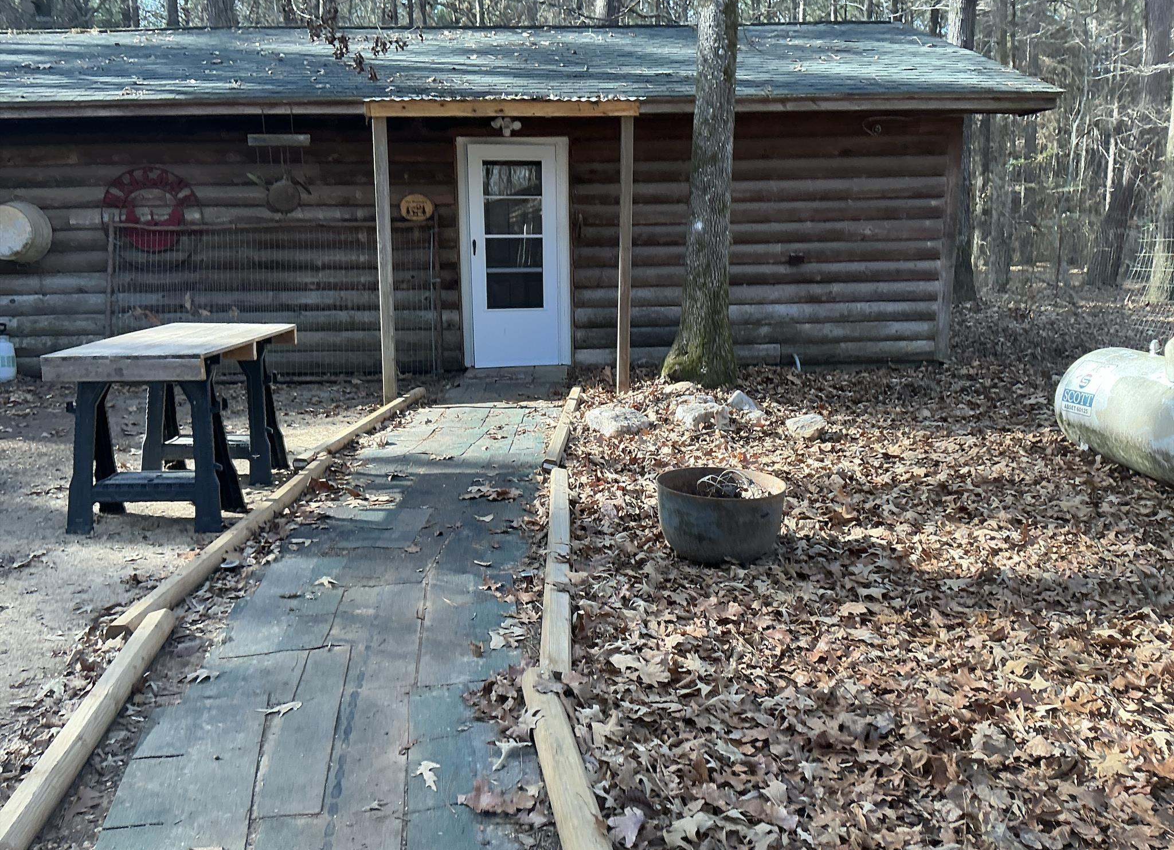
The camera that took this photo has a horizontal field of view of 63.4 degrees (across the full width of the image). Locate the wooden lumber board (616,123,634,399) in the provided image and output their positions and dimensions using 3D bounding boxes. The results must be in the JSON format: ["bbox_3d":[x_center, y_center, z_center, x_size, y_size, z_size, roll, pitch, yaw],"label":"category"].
[{"bbox_3d":[0.303,-1.304,7.517,0.098,2.162,0.095,0,13,-2],"label":"wooden lumber board"}]

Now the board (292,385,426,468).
[{"bbox_3d":[-1.538,-0.013,6.774,0.093,0.068,2.440,1,12,7],"label":"board"}]

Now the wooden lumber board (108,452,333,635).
[{"bbox_3d":[-1.583,0.474,4.467,0.093,0.068,2.440,0,12,2],"label":"wooden lumber board"}]

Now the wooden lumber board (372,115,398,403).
[{"bbox_3d":[-1.570,-1.242,7.404,0.098,2.210,0.095,0,13,-2],"label":"wooden lumber board"}]

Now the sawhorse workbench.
[{"bbox_3d":[-2.046,-0.035,4.936,0.760,0.840,1.280,0,13,2],"label":"sawhorse workbench"}]

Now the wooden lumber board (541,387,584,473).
[{"bbox_3d":[-0.145,-0.024,6.742,0.093,0.068,2.440,0,12,3],"label":"wooden lumber board"}]

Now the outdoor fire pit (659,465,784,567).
[{"bbox_3d":[0.574,0.400,4.128,0.560,0.335,0.560,2,13,-1],"label":"outdoor fire pit"}]

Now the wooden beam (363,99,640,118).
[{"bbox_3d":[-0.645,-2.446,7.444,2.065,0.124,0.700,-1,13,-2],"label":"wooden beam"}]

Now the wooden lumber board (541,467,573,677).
[{"bbox_3d":[-0.122,0.534,4.093,0.093,0.068,2.440,-1,12,-1],"label":"wooden lumber board"}]

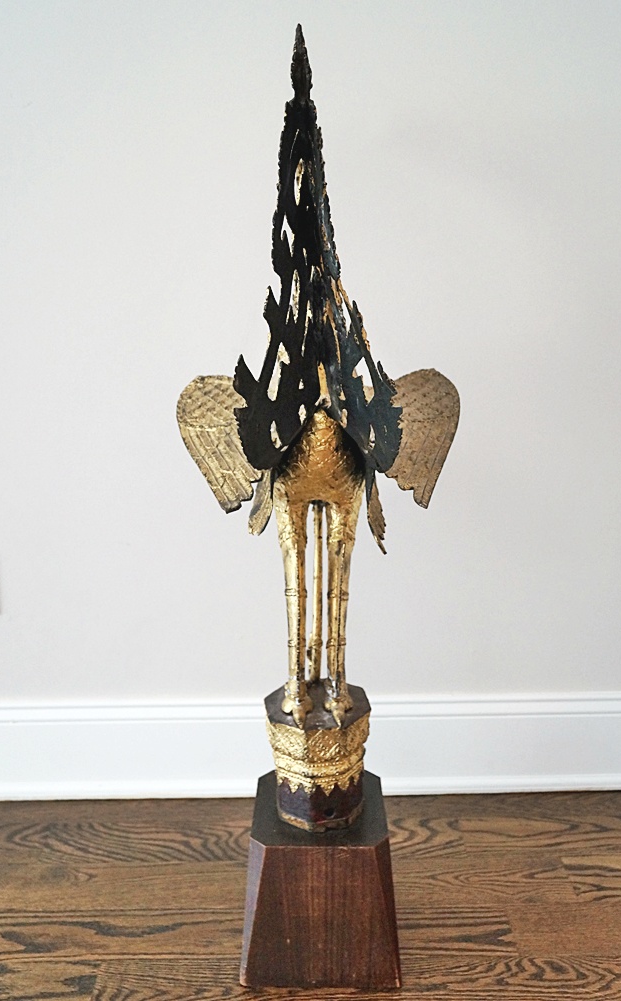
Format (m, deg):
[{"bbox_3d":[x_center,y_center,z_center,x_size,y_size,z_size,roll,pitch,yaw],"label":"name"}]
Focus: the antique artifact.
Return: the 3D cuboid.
[{"bbox_3d":[0.014,0.040,1.106,0.360,1.163,0.370,-3,13,-8],"label":"antique artifact"}]

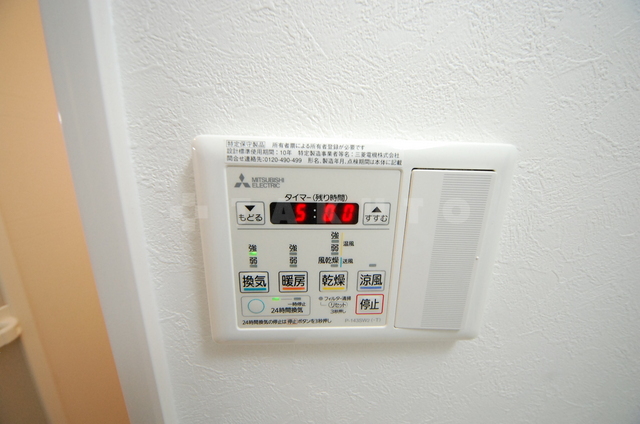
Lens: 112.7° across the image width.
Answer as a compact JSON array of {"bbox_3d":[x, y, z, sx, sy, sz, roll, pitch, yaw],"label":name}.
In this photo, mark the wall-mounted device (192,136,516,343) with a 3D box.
[{"bbox_3d":[0.019,0.021,0.126,0.166,0.120,0.016,1,12,-3],"label":"wall-mounted device"}]

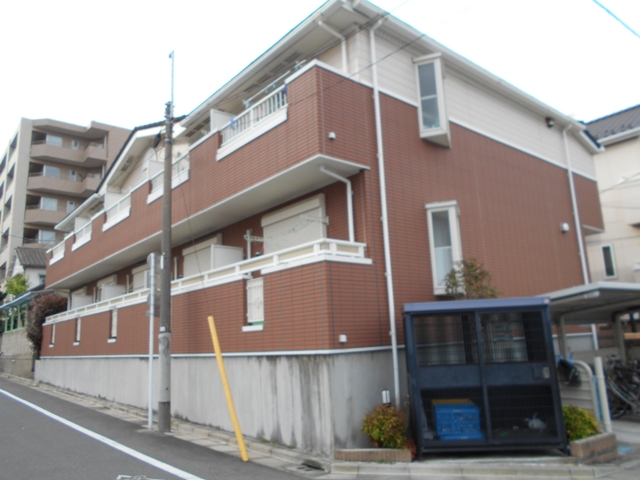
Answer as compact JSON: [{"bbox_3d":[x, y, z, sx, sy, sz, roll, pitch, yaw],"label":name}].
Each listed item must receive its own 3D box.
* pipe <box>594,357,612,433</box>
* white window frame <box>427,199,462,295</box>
[{"bbox_3d":[3.784,2.077,6.400,0.095,1.050,0.095,-3,-11,0],"label":"pipe"},{"bbox_3d":[2.168,0.157,8.198,0.520,1.530,0.480,-6,-12,15],"label":"white window frame"}]

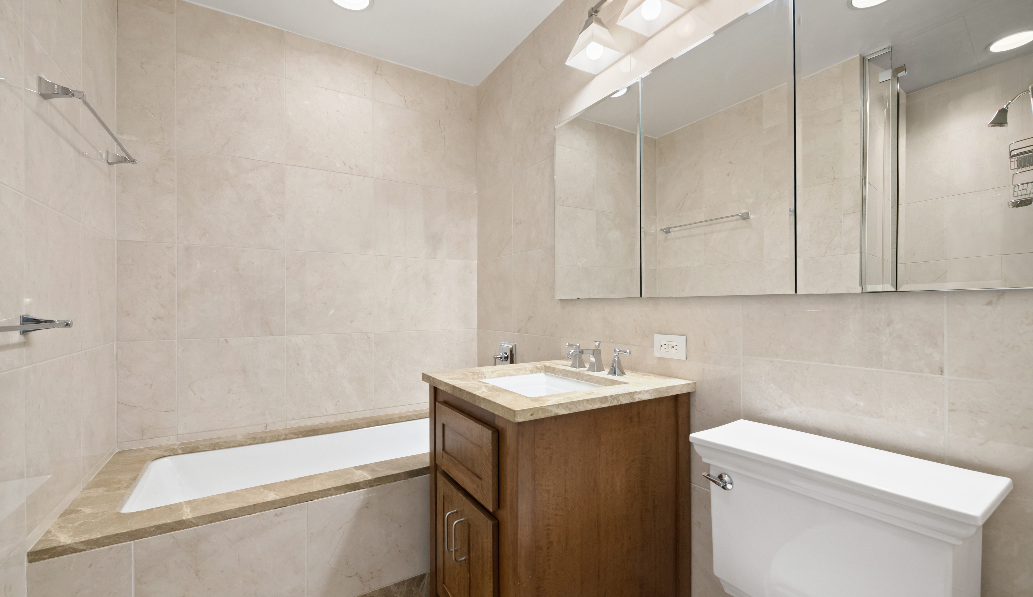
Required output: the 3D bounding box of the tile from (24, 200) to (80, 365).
[{"bbox_3d":[-1.277,-0.037,1.186,0.014,0.401,0.401,0,-1,-32],"label":"tile"}]

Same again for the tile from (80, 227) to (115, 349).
[{"bbox_3d":[-1.492,-0.032,1.532,0.014,0.401,0.407,0,-1,-32],"label":"tile"}]

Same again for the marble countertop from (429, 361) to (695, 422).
[{"bbox_3d":[0.109,0.276,1.422,0.646,0.030,0.630,0,-1,-32],"label":"marble countertop"}]

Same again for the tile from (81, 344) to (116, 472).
[{"bbox_3d":[-1.498,0.375,1.541,0.012,0.405,0.410,0,-1,-32],"label":"tile"}]

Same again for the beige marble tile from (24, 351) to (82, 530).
[{"bbox_3d":[-1.275,0.370,1.182,0.014,0.401,0.401,0,-1,-32],"label":"beige marble tile"}]

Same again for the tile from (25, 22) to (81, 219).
[{"bbox_3d":[-1.277,-0.442,1.190,0.012,0.405,0.405,0,-1,-32],"label":"tile"}]

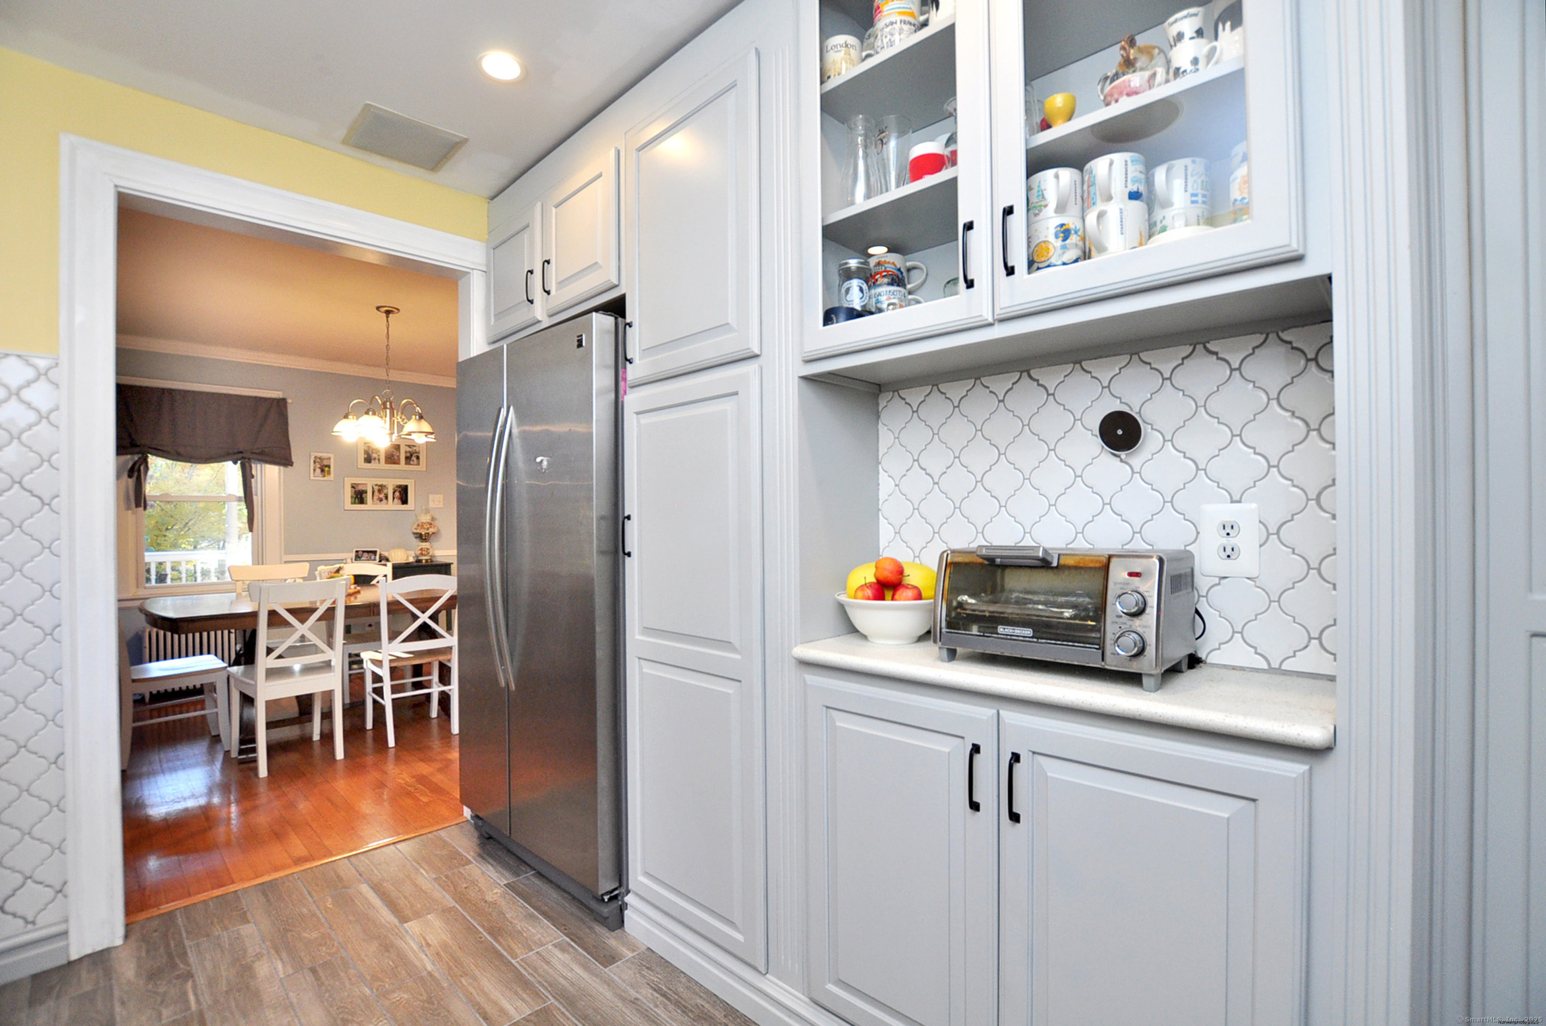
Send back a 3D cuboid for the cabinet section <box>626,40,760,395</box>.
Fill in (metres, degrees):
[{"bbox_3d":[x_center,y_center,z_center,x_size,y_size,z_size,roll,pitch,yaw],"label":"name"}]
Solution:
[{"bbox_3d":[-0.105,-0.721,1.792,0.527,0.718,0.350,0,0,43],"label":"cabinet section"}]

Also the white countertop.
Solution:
[{"bbox_3d":[0.515,0.311,1.278,0.910,0.040,0.320,0,0,41],"label":"white countertop"}]

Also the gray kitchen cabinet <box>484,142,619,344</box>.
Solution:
[{"bbox_3d":[-0.583,-0.866,2.346,0.870,0.450,0.500,0,0,42],"label":"gray kitchen cabinet"}]

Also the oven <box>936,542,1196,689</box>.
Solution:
[{"bbox_3d":[0.541,0.184,1.227,0.395,0.216,0.265,0,0,41],"label":"oven"}]

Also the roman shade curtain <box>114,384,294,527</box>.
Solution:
[{"bbox_3d":[-4.148,-0.381,4.648,1.070,0.980,0.120,0,0,-42],"label":"roman shade curtain"}]

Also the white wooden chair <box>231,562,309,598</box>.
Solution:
[{"bbox_3d":[-3.065,0.781,3.939,0.430,0.910,0.500,0,0,-41],"label":"white wooden chair"}]

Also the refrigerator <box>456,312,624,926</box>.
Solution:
[{"bbox_3d":[-0.591,0.329,2.346,0.910,1.780,0.800,0,0,43],"label":"refrigerator"}]

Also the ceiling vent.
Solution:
[{"bbox_3d":[-1.217,-1.228,2.128,0.290,0.025,0.300,0,0,-43],"label":"ceiling vent"}]

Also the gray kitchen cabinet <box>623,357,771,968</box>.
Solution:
[{"bbox_3d":[-0.047,0.370,1.866,0.560,1.450,0.500,0,0,42],"label":"gray kitchen cabinet"}]

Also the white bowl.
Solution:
[{"bbox_3d":[0.278,0.243,1.490,0.255,0.102,0.255,0,0,0],"label":"white bowl"}]

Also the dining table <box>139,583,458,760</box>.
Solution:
[{"bbox_3d":[-2.409,0.847,3.736,1.850,0.760,1.050,0,0,-41],"label":"dining table"}]

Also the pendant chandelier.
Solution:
[{"bbox_3d":[-2.351,-0.832,3.890,0.630,0.860,0.630,0,0,-42],"label":"pendant chandelier"}]

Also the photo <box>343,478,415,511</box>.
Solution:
[{"bbox_3d":[-3.325,-0.156,5.461,0.520,0.270,0.025,0,0,-42],"label":"photo"}]

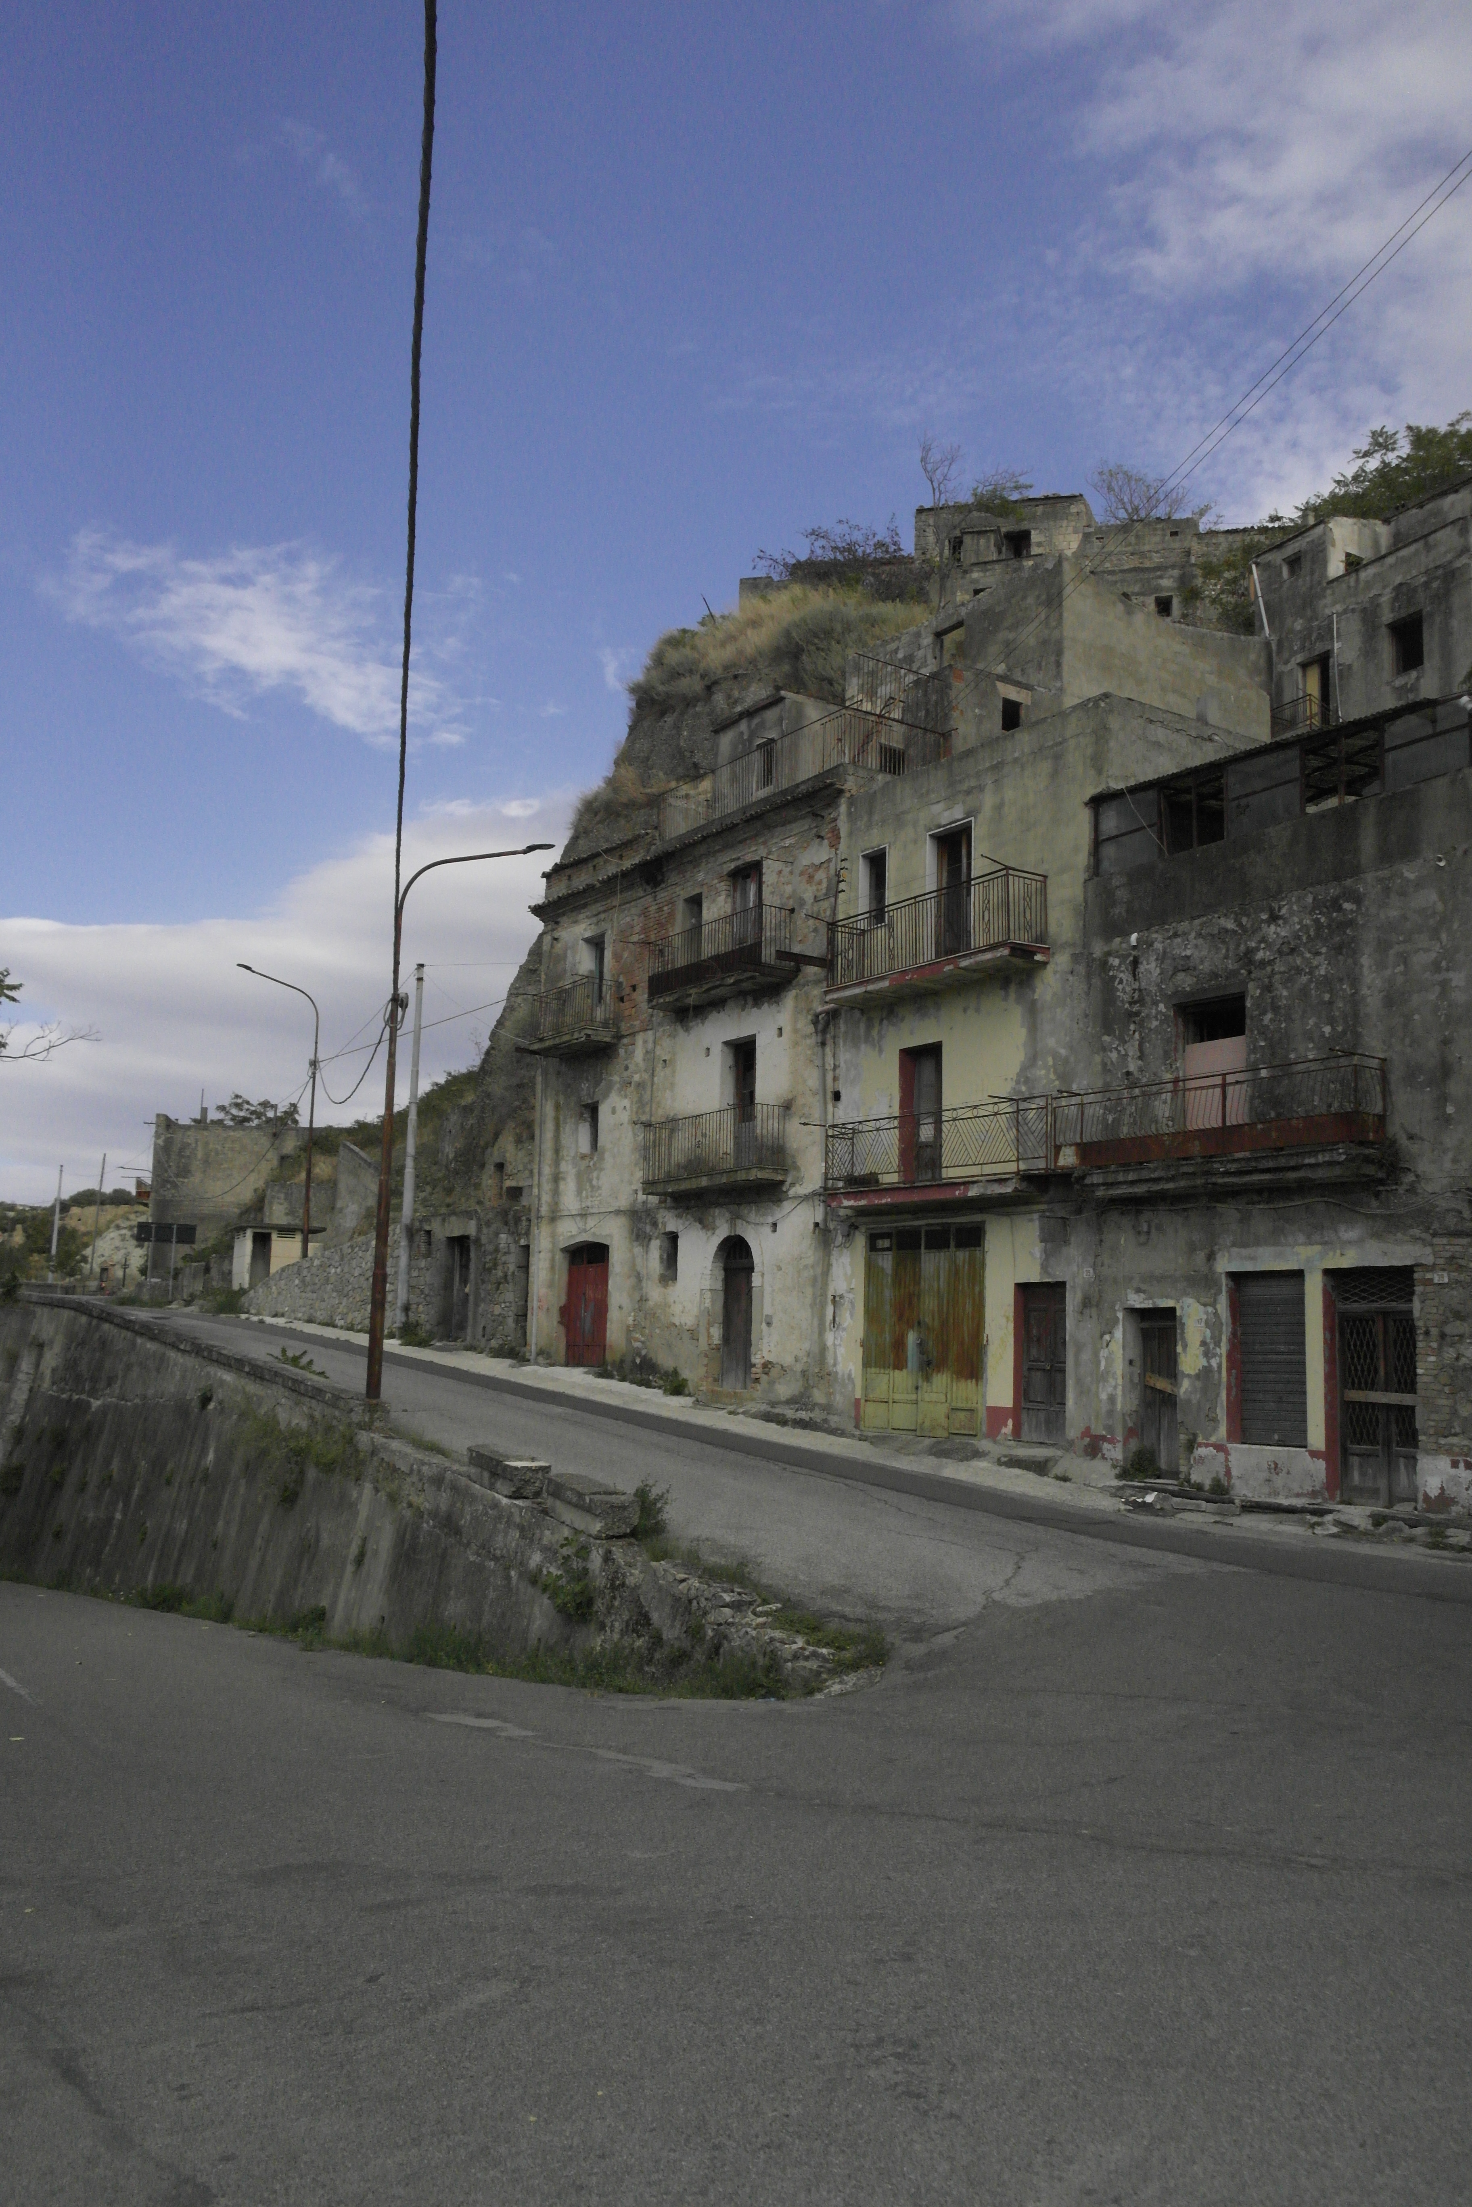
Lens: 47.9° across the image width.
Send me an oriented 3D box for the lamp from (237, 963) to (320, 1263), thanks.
[{"bbox_3d":[-11.711,0.361,41.821,2.353,7.478,0.300,8,-10,-40],"label":"lamp"}]

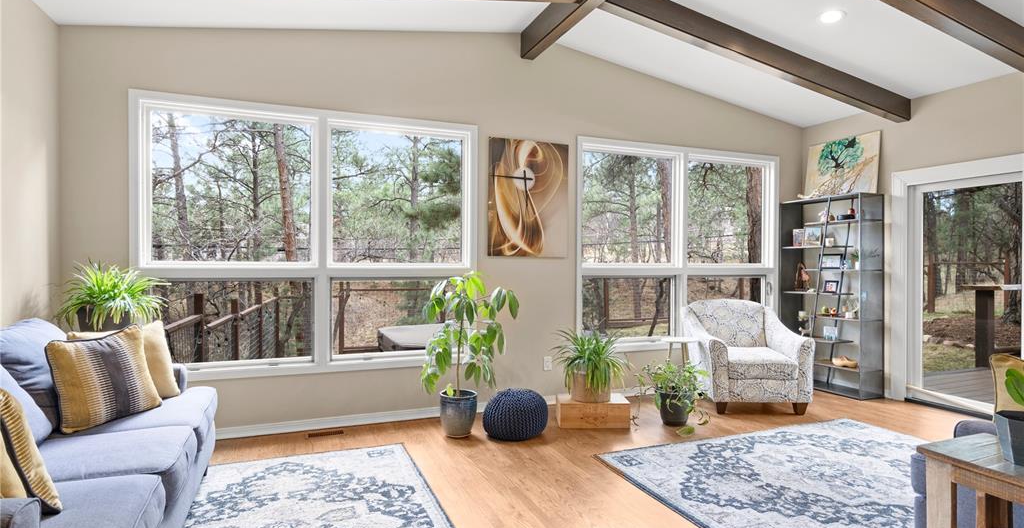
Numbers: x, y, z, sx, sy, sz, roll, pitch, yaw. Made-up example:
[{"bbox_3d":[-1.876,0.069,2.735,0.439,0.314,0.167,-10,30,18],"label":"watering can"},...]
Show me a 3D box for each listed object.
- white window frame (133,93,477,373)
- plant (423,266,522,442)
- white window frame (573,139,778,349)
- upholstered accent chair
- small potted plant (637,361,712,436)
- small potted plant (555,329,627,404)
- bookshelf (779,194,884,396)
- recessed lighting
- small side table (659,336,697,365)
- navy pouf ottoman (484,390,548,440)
[{"bbox_3d":[-1.462,-0.178,3.949,2.479,2.018,0.110,0,0,-21],"label":"white window frame"},{"bbox_3d":[-0.314,0.661,3.782,0.670,1.180,0.600,0,0,-21],"label":"plant"},{"bbox_3d":[1.753,-0.169,5.171,2.479,2.012,0.110,0,0,-21],"label":"white window frame"},{"bbox_3d":[2.060,0.785,4.550,0.850,0.910,0.770,0,0,3],"label":"upholstered accent chair"},{"bbox_3d":[1.263,1.011,4.026,0.530,0.510,0.470,0,0,-21],"label":"small potted plant"},{"bbox_3d":[0.620,0.785,4.060,0.580,0.550,0.560,0,0,0],"label":"small potted plant"},{"bbox_3d":[3.168,0.297,5.111,0.340,1.885,0.830,0,0,-22],"label":"bookshelf"},{"bbox_3d":[2.238,-1.729,3.580,0.180,0.030,0.180,9,-3,-22],"label":"recessed lighting"},{"bbox_3d":[1.553,0.982,4.709,0.360,0.570,0.360,0,0,-21],"label":"small side table"},{"bbox_3d":[0.030,1.073,3.670,0.475,0.335,0.475,0,0,0],"label":"navy pouf ottoman"}]

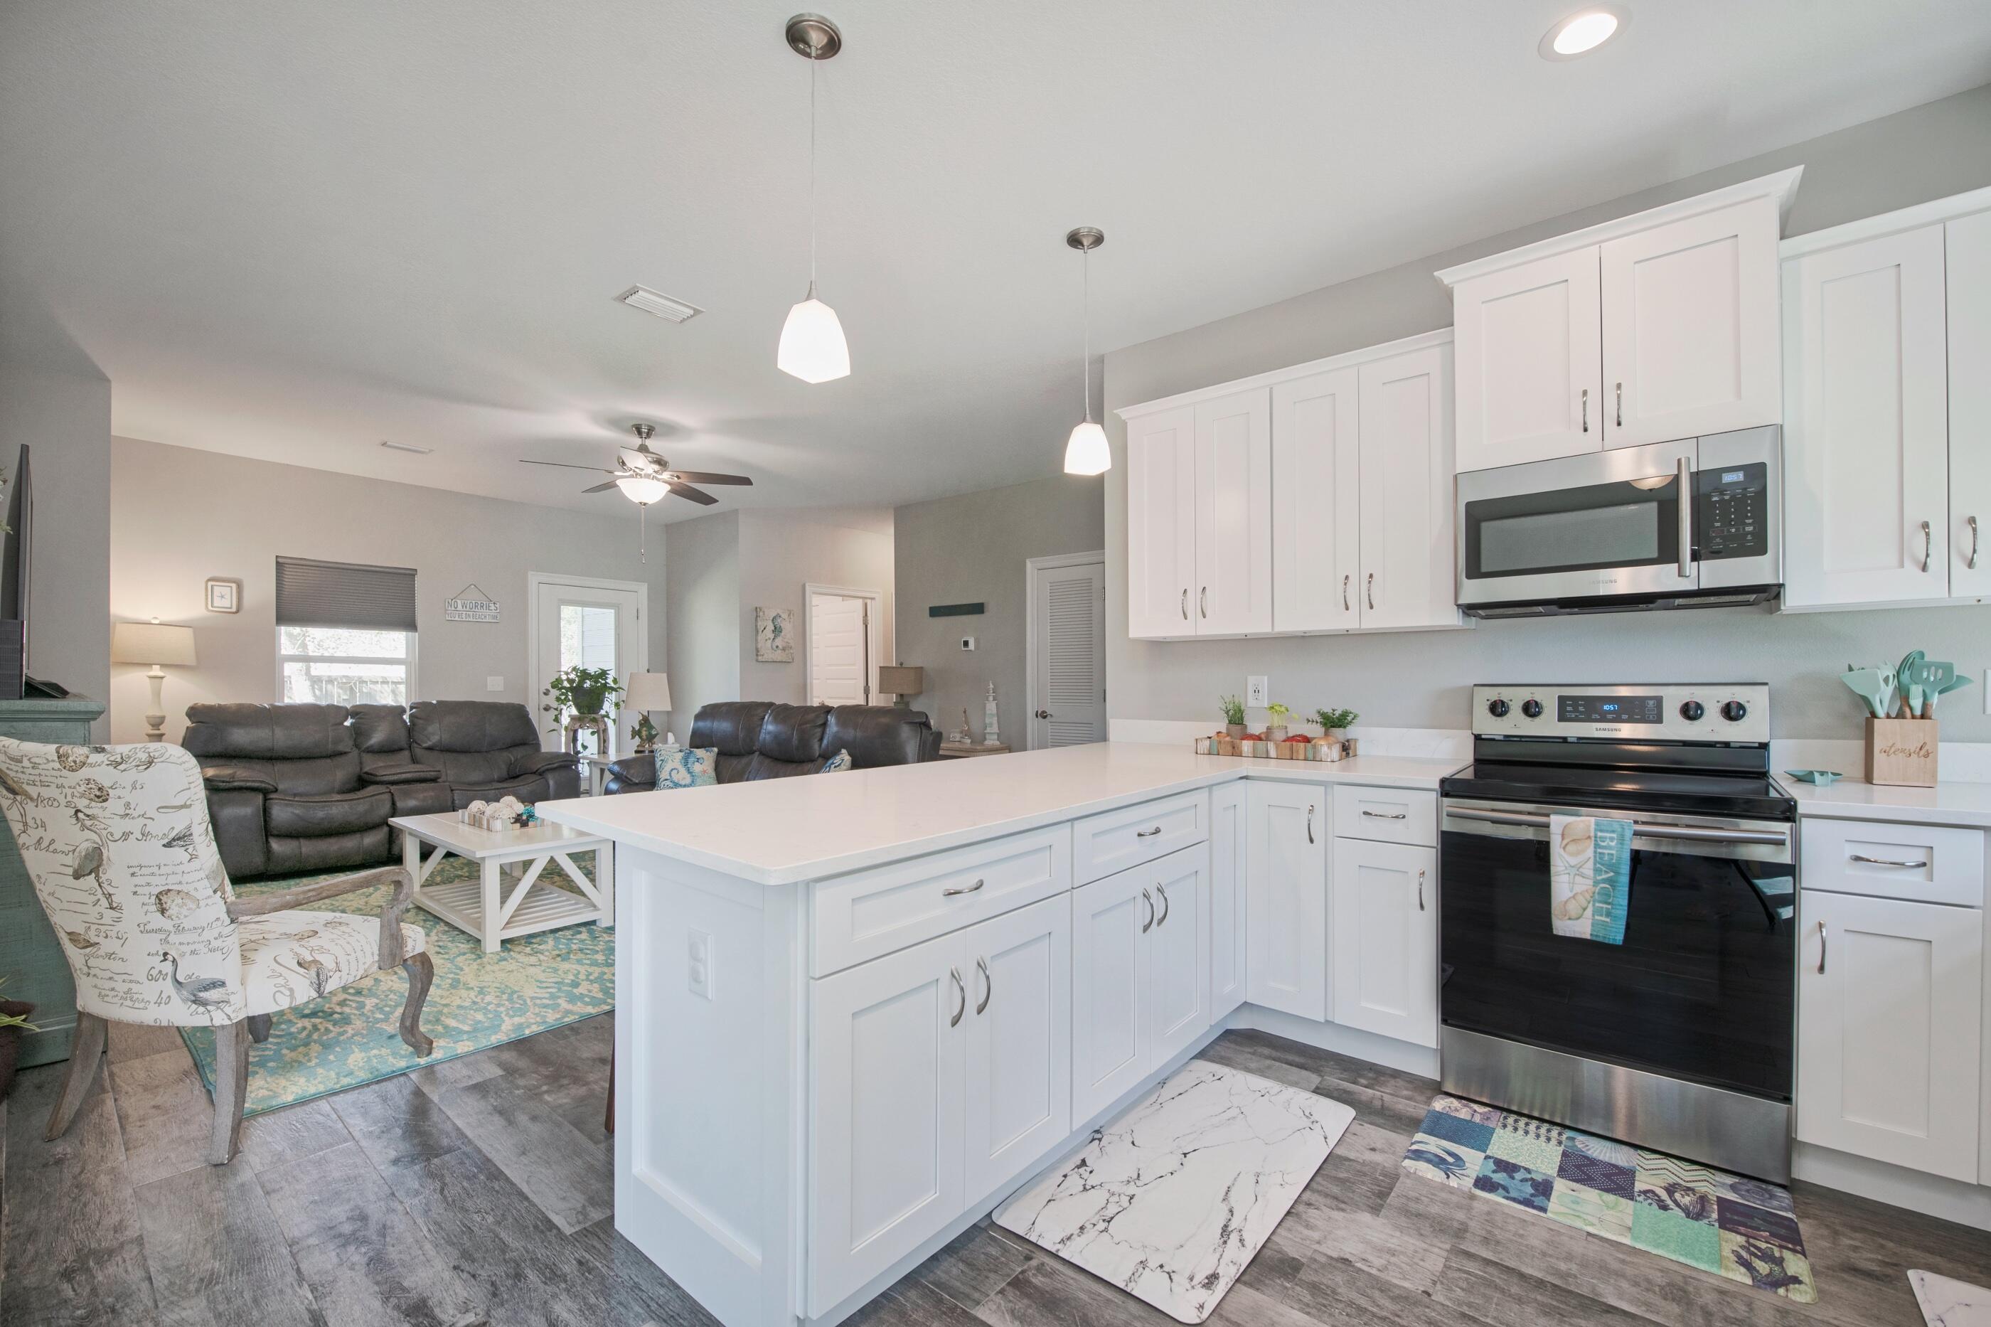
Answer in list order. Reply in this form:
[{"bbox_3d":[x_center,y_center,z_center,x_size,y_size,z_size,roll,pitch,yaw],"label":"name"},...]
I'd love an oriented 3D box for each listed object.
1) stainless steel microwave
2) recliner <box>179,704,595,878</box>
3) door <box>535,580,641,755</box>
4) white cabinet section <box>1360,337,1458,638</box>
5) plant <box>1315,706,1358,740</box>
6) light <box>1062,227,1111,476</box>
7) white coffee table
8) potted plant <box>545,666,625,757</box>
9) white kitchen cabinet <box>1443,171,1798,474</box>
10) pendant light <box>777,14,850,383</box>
[{"bbox_3d":[1.858,-0.399,2.359,0.760,0.425,0.390,-1,-2,41],"label":"stainless steel microwave"},{"bbox_3d":[-4.247,0.827,5.513,0.970,1.030,2.070,-1,-1,41],"label":"recliner"},{"bbox_3d":[-3.749,0.295,7.116,0.120,2.130,1.000,-1,-1,41],"label":"door"},{"bbox_3d":[1.486,-0.579,2.717,0.303,0.913,0.322,-1,-2,40],"label":"white cabinet section"},{"bbox_3d":[1.290,0.251,2.941,0.150,0.180,0.130,-1,-2,41],"label":"plant"},{"bbox_3d":[0.317,-1.085,2.700,0.136,0.860,0.136,-1,-1,41],"label":"light"},{"bbox_3d":[-2.536,1.070,4.018,1.300,0.460,0.670,-1,-2,39],"label":"white coffee table"},{"bbox_3d":[-3.421,0.395,6.450,0.580,0.760,0.600,-1,-1,41],"label":"potted plant"},{"bbox_3d":[1.896,-0.950,2.418,0.830,0.645,0.420,-1,-1,41],"label":"white kitchen cabinet"},{"bbox_3d":[-0.432,-1.103,1.821,0.130,0.840,0.130,-1,-2,41],"label":"pendant light"}]

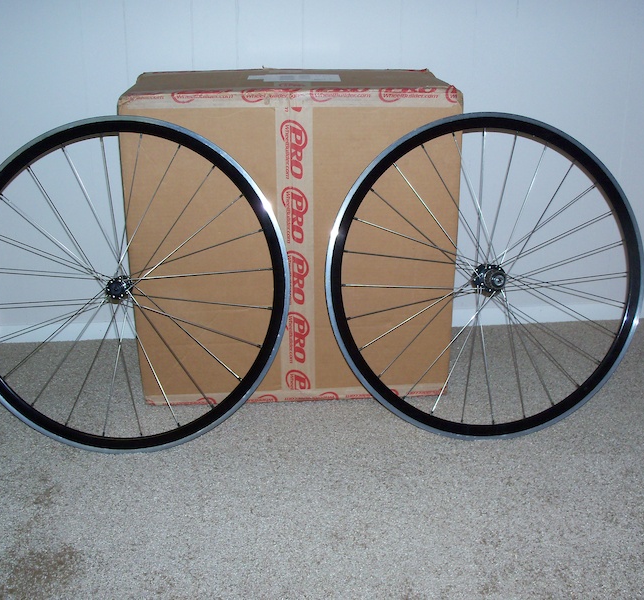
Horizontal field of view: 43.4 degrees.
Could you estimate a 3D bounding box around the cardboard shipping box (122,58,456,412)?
[{"bbox_3d":[-0.064,-0.152,1.800,0.652,0.655,0.350,-2,21,-3],"label":"cardboard shipping box"}]

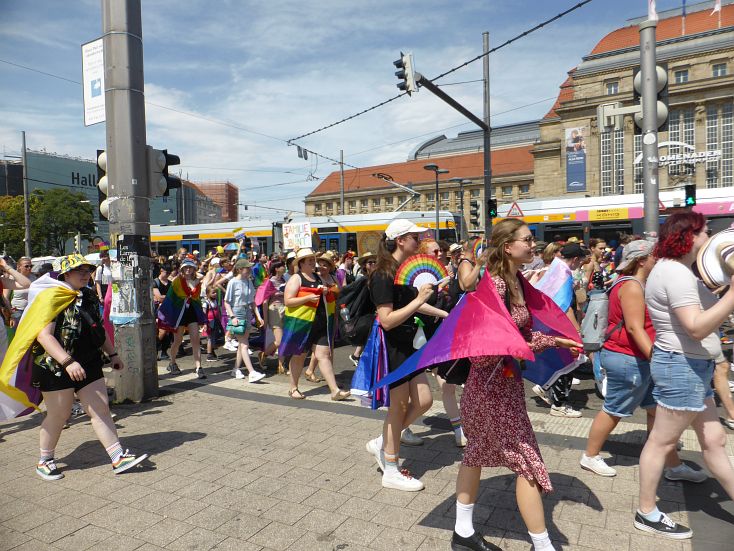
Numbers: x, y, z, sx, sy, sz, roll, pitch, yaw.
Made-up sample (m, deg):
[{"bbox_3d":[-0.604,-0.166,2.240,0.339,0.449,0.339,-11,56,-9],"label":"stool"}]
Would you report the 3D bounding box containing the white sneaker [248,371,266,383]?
[{"bbox_3d":[-1.366,1.266,6.350,0.260,0.120,0.095,-24,-4,15],"label":"white sneaker"}]

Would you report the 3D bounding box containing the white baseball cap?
[{"bbox_3d":[0.269,-0.306,3.420,0.280,0.135,0.180,-7,1,2],"label":"white baseball cap"}]

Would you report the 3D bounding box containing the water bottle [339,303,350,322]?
[{"bbox_3d":[-0.139,0.306,3.500,0.066,0.225,0.066,-11,2,22],"label":"water bottle"}]

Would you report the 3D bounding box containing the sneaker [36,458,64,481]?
[{"bbox_3d":[-2.371,1.435,3.810,0.280,0.110,0.105,0,2,29],"label":"sneaker"}]

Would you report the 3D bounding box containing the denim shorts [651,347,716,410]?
[{"bbox_3d":[1.797,0.584,2.900,0.310,0.330,0.380,0,2,29],"label":"denim shorts"}]

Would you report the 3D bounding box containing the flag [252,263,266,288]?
[{"bbox_3d":[-1.985,0.111,9.400,0.350,0.750,0.500,-1,2,28],"label":"flag"}]

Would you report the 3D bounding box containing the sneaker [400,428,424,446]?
[{"bbox_3d":[0.349,1.314,4.130,0.260,0.110,0.100,-1,2,15],"label":"sneaker"}]

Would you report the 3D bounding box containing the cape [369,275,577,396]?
[{"bbox_3d":[0.541,0.301,2.559,1.000,0.600,0.550,-1,2,22],"label":"cape"}]

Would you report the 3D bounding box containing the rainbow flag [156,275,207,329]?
[{"bbox_3d":[-2.514,0.380,6.900,0.680,0.720,0.400,-2,1,-14],"label":"rainbow flag"}]

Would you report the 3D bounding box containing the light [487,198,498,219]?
[{"bbox_3d":[3.781,-2.005,15.300,0.260,0.550,0.300,0,2,30],"label":"light"}]

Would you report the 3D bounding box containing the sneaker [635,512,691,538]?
[{"bbox_3d":[1.614,1.327,2.781,0.275,0.100,0.100,0,2,31],"label":"sneaker"}]

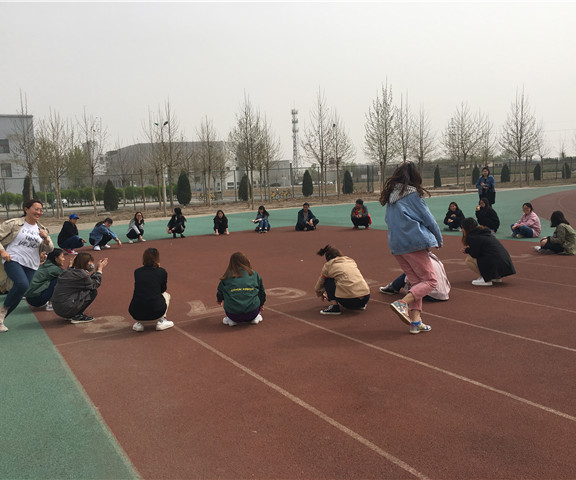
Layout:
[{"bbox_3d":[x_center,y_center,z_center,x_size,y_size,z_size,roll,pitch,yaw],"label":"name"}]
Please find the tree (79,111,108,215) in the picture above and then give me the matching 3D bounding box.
[{"bbox_3d":[-11.274,-4.420,31.000,1.800,6.100,1.800,-3,6,0],"label":"tree"}]

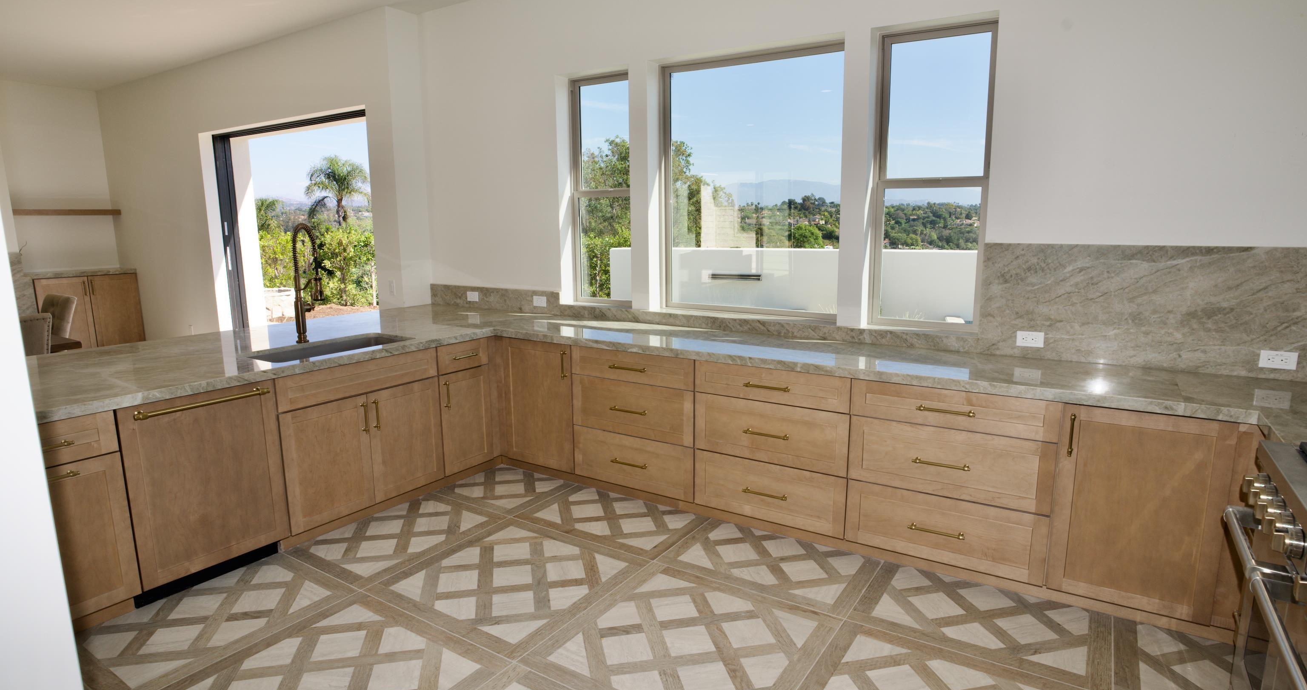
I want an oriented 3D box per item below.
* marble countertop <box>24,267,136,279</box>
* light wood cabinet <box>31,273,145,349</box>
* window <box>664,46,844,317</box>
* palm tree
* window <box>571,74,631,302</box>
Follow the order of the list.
[{"bbox_3d":[-6.433,-0.801,7.732,0.464,0.055,0.943,6,12,33],"label":"marble countertop"},{"bbox_3d":[-6.435,-0.285,7.827,0.449,0.998,0.933,6,12,33],"label":"light wood cabinet"},{"bbox_3d":[0.575,-0.933,4.122,1.220,1.512,0.100,6,12,33],"label":"window"},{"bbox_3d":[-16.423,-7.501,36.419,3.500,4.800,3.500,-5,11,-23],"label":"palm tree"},{"bbox_3d":[-0.301,-1.027,4.688,0.605,1.512,0.100,6,12,33],"label":"window"}]

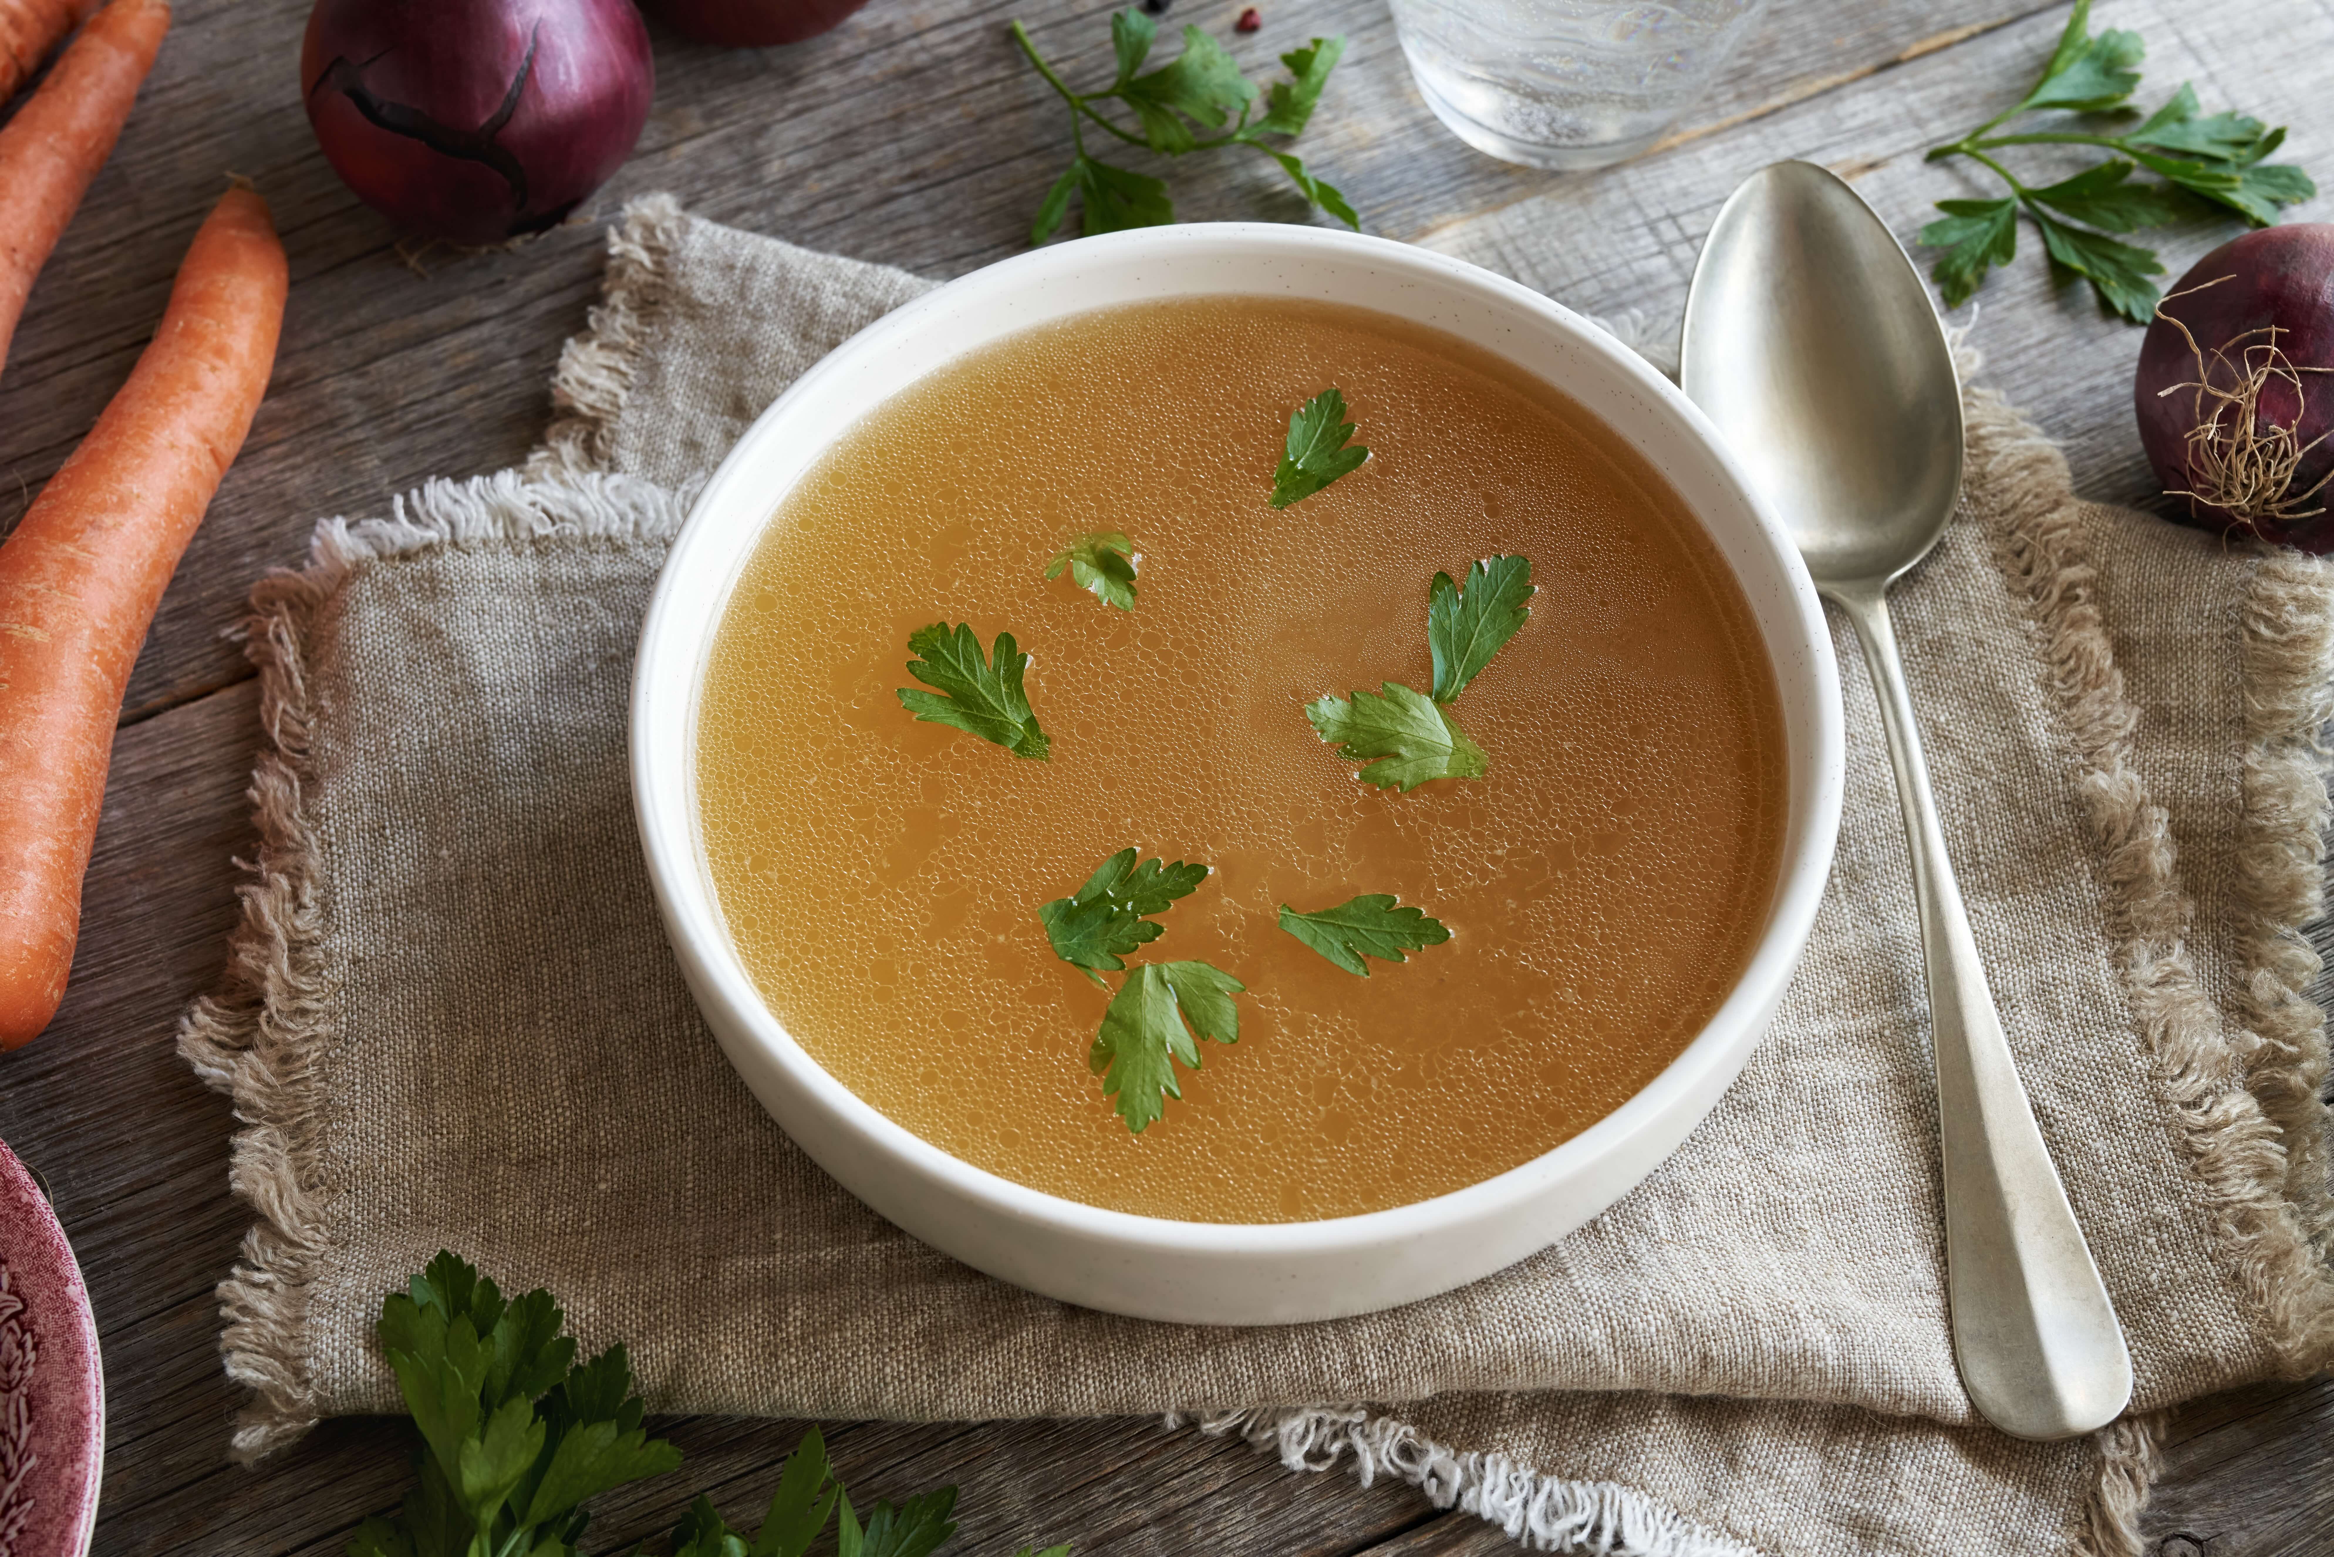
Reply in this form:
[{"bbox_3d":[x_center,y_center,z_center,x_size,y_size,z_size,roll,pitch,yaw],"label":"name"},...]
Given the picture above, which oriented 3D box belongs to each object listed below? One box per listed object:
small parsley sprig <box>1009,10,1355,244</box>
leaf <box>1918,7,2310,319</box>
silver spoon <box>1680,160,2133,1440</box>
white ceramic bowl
[{"bbox_3d":[0.004,-0.113,0.555,0.056,0.018,0.052,-4,59,-3],"label":"small parsley sprig"},{"bbox_3d":[0.160,-0.107,0.551,0.067,0.018,0.066,0,59,0],"label":"leaf"},{"bbox_3d":[0.108,-0.008,0.484,0.042,0.022,0.217,-3,59,-2],"label":"silver spoon"},{"bbox_3d":[0.010,-0.003,0.472,0.170,0.037,0.170,0,59,0],"label":"white ceramic bowl"}]

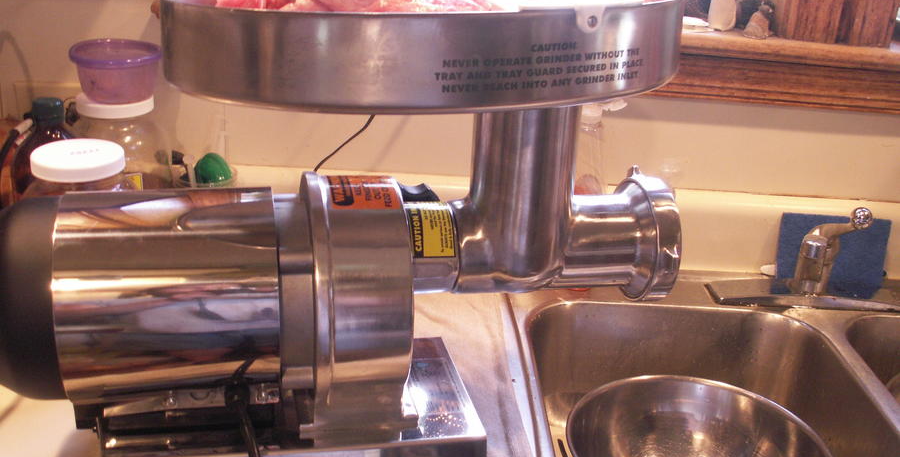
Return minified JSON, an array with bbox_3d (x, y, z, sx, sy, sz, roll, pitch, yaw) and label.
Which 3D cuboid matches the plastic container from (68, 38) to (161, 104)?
[{"bbox_3d":[-0.381,-0.177,1.030,0.097,0.055,0.097,3,22,-2],"label":"plastic container"}]

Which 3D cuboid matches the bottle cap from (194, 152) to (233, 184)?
[{"bbox_3d":[-0.252,-0.064,0.970,0.039,0.037,0.039,3,22,-2],"label":"bottle cap"}]

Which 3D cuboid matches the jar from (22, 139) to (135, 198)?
[{"bbox_3d":[-0.358,0.021,0.896,0.110,0.195,0.110,3,22,-2],"label":"jar"}]

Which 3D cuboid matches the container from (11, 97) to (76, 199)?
[{"bbox_3d":[-0.435,-0.037,1.008,0.087,0.213,0.087,4,21,0],"label":"container"}]

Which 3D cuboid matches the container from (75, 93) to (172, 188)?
[{"bbox_3d":[-0.390,-0.058,1.077,0.117,0.203,0.117,3,22,-2],"label":"container"}]

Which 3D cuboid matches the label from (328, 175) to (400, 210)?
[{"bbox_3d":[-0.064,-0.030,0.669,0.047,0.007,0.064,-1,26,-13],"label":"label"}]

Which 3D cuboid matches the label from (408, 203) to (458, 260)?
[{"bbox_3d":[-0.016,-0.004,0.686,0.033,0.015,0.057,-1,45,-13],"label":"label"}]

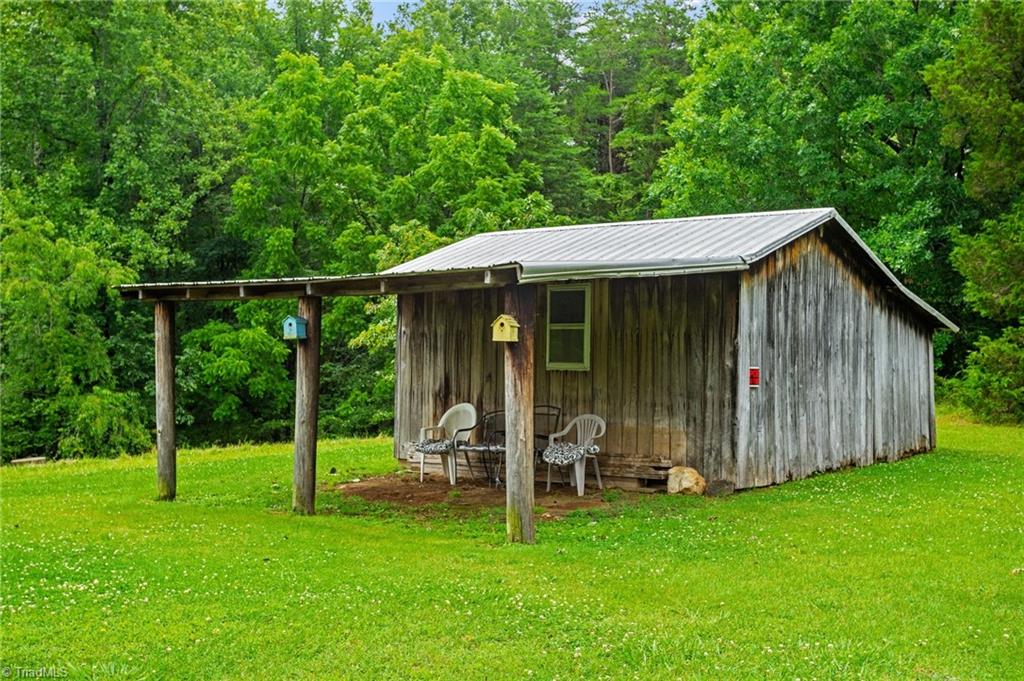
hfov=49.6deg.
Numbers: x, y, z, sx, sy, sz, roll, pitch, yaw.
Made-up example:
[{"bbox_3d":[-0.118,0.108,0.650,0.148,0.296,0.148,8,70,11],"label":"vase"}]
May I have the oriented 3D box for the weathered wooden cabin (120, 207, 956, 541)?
[{"bbox_3d":[1.316,-0.016,15.043,5.756,3.313,11.447,0,0,38],"label":"weathered wooden cabin"}]

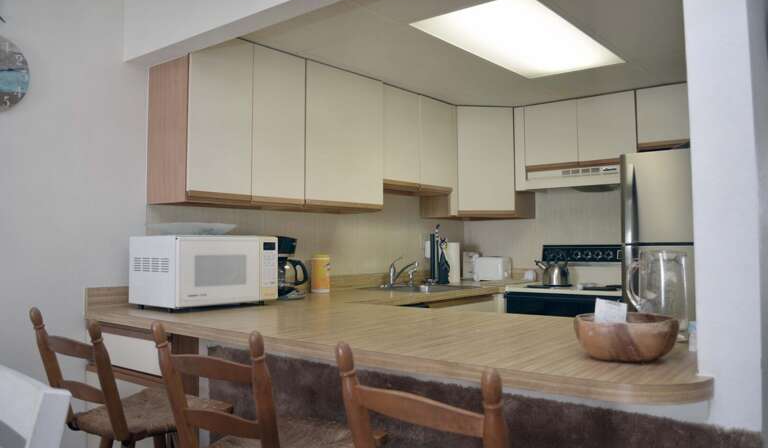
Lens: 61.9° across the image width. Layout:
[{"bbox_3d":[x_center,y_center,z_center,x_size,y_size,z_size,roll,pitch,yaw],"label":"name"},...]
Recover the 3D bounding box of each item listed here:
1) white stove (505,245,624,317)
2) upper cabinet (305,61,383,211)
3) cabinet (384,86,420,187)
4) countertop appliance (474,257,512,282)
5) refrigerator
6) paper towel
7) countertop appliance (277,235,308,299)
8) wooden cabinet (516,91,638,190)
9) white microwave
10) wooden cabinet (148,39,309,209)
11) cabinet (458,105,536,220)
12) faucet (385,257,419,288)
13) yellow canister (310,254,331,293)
[{"bbox_3d":[1.263,0.733,4.094,0.760,1.190,0.660,-1,-2,39],"label":"white stove"},{"bbox_3d":[-0.324,-0.455,3.640,0.310,0.770,0.633,-1,-2,39],"label":"upper cabinet"},{"bbox_3d":[-0.004,-0.510,3.956,0.312,0.599,0.367,-2,-3,40],"label":"cabinet"},{"bbox_3d":[0.804,0.339,4.728,0.250,0.180,0.150,-1,-2,39],"label":"countertop appliance"},{"bbox_3d":[1.813,0.454,3.518,0.750,1.672,0.730,-2,-3,40],"label":"refrigerator"},{"bbox_3d":[0.490,0.280,4.501,0.105,0.286,0.105,0,-2,0],"label":"paper towel"},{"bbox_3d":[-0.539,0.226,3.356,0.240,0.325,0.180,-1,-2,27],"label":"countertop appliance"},{"bbox_3d":[1.331,-0.530,4.322,0.800,0.577,0.316,-1,-2,39],"label":"wooden cabinet"},{"bbox_3d":[-0.762,0.206,2.741,0.355,0.290,0.506,-2,-3,40],"label":"white microwave"},{"bbox_3d":[-0.732,-0.461,3.079,0.312,0.762,0.689,-2,-3,40],"label":"wooden cabinet"},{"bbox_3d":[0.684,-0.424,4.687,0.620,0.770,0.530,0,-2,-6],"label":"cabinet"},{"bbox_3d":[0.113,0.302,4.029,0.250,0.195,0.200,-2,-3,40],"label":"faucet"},{"bbox_3d":[-0.354,0.282,3.616,0.100,0.205,0.100,-2,-3,40],"label":"yellow canister"}]

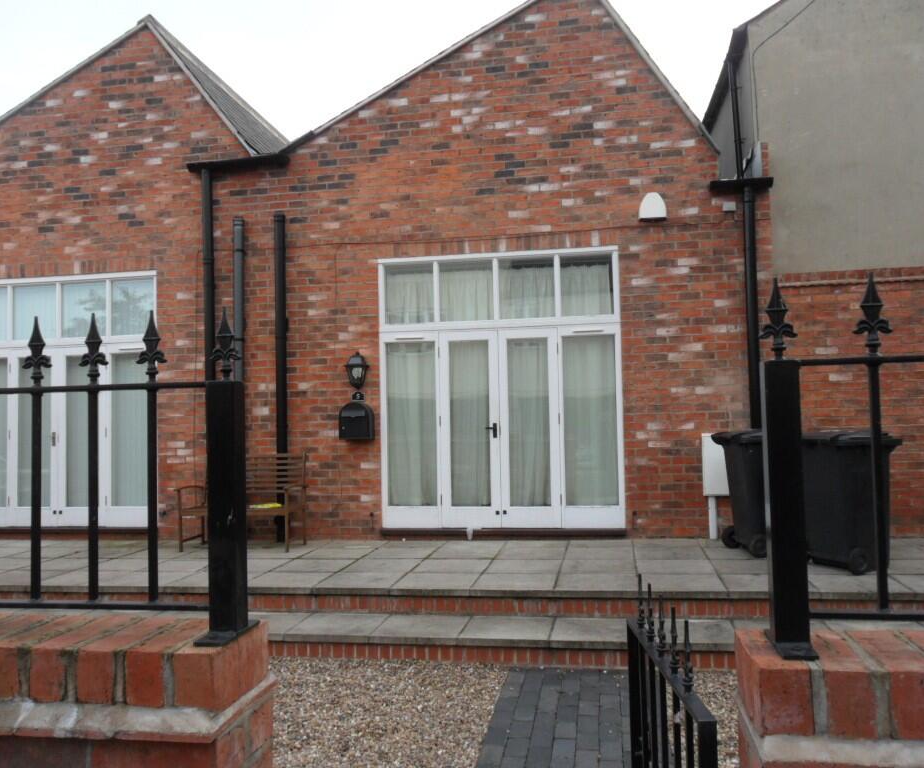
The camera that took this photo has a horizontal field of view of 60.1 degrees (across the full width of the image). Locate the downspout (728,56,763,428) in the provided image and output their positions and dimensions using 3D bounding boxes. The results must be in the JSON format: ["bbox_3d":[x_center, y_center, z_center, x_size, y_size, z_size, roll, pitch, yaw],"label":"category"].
[{"bbox_3d":[2.828,-1.069,7.910,0.200,4.600,0.280,-2,-3,9],"label":"downspout"}]

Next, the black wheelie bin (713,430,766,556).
[{"bbox_3d":[2.626,0.956,7.063,0.600,1.060,0.530,-1,-3,-7],"label":"black wheelie bin"}]

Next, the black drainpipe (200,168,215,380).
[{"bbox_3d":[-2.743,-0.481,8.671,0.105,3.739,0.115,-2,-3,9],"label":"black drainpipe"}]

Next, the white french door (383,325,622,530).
[{"bbox_3d":[0.387,0.444,8.185,2.490,2.060,0.100,-2,-3,9],"label":"white french door"}]

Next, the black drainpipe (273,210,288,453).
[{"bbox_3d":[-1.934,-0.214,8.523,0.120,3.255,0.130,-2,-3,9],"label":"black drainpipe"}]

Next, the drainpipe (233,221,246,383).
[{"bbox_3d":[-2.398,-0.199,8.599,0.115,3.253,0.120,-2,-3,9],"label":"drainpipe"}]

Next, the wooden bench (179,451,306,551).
[{"bbox_3d":[-2.166,1.165,7.976,1.179,0.940,0.594,-2,-3,9],"label":"wooden bench"}]

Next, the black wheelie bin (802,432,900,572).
[{"bbox_3d":[3.037,0.903,6.270,0.600,1.060,0.530,0,-3,-13],"label":"black wheelie bin"}]

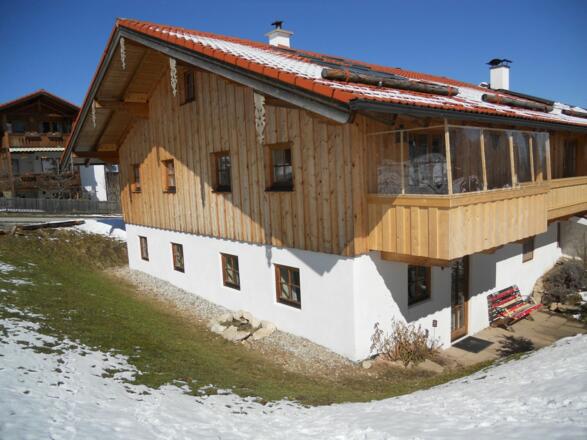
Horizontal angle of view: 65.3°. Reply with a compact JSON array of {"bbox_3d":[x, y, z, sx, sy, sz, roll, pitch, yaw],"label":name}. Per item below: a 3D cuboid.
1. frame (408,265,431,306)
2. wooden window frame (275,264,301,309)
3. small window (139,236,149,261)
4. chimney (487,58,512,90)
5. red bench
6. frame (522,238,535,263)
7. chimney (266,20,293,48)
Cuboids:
[{"bbox_3d":[2.636,1.319,9.723,0.815,0.882,0.130,-7,7,-39],"label":"frame"},{"bbox_3d":[-0.073,1.428,9.957,0.130,0.874,0.857,-7,7,-39],"label":"wooden window frame"},{"bbox_3d":[-5.241,1.001,16.242,0.130,0.823,0.756,-7,7,-39],"label":"small window"},{"bbox_3d":[8.232,-5.808,18.312,0.638,1.243,0.638,-7,7,-39],"label":"chimney"},{"bbox_3d":[5.718,2.272,11.745,1.537,0.815,0.697,-7,7,-39],"label":"red bench"},{"bbox_3d":[6.584,0.787,12.933,0.697,0.752,0.130,-7,7,-39],"label":"frame"},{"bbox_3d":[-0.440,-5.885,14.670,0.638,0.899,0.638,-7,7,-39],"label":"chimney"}]

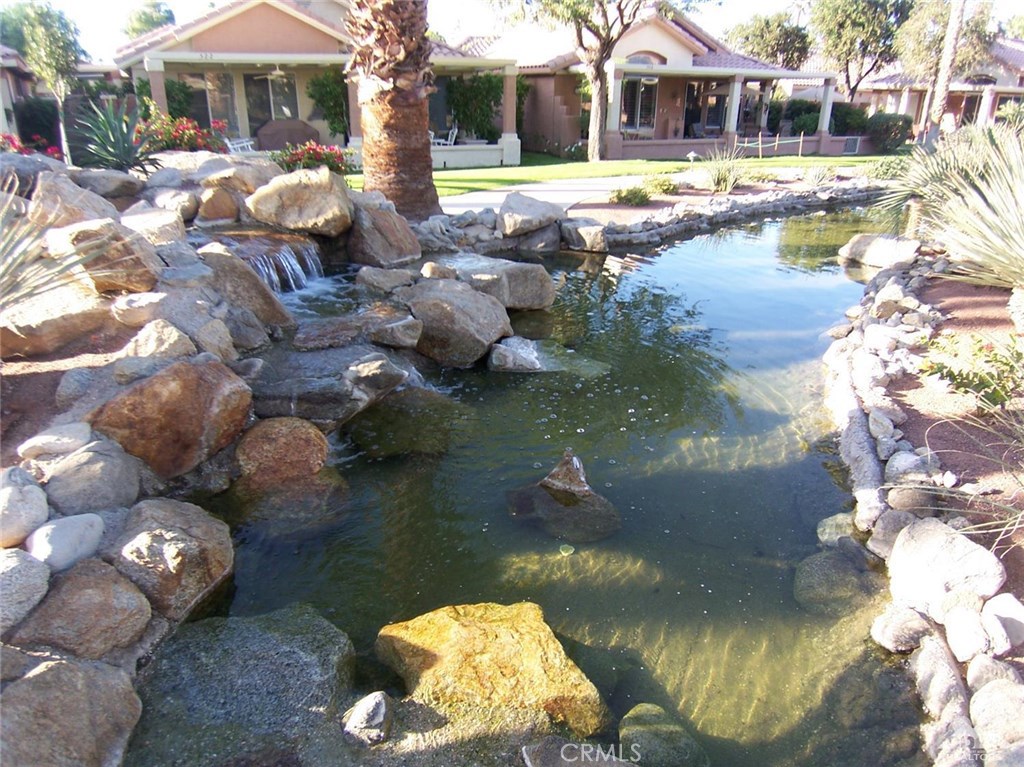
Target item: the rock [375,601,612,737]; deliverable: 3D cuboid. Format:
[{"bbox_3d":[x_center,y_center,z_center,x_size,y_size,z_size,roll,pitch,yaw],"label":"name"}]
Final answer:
[{"bbox_3d":[-0.060,0.937,2.331,0.700,0.290,0.460,7,22,19],"label":"rock"}]

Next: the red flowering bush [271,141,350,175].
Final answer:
[{"bbox_3d":[-2.784,-3.048,9.400,1.080,0.600,0.800,-6,21,-15],"label":"red flowering bush"}]

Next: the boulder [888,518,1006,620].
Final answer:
[{"bbox_3d":[1.690,0.679,2.639,0.400,0.340,0.360,7,22,19],"label":"boulder"}]

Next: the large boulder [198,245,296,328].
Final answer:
[{"bbox_3d":[-2.092,-0.779,5.378,0.420,0.550,0.680,17,27,37],"label":"large boulder"}]

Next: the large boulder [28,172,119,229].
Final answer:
[{"bbox_3d":[-3.378,-1.422,5.238,0.580,0.450,0.470,12,24,28],"label":"large boulder"}]

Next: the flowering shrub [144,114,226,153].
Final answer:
[{"bbox_3d":[-4.968,-3.724,10.400,1.200,0.720,1.000,-9,22,-23],"label":"flowering shrub"}]

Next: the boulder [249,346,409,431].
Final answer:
[{"bbox_3d":[-1.095,0.007,4.150,0.907,0.408,0.650,-5,22,-15],"label":"boulder"}]

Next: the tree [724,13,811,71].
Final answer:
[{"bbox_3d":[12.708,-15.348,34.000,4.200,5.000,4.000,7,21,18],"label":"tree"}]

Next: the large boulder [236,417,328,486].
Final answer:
[{"bbox_3d":[-1.193,0.421,3.536,0.430,0.340,0.380,0,21,0],"label":"large boulder"}]

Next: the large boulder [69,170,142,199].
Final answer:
[{"bbox_3d":[-4.224,-2.089,7.100,0.681,0.288,0.520,-11,24,-28],"label":"large boulder"}]

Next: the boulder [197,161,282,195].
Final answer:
[{"bbox_3d":[-3.138,-2.346,7.900,0.950,0.450,0.750,-7,22,-19],"label":"boulder"}]

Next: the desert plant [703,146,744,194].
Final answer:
[{"bbox_3d":[4.221,-4.271,13.600,0.840,0.920,0.820,6,21,15],"label":"desert plant"}]

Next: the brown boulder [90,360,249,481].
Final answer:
[{"bbox_3d":[-1.659,0.163,3.350,0.696,0.522,0.500,-10,24,-27],"label":"brown boulder"}]

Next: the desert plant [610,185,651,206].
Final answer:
[{"bbox_3d":[2.037,-3.235,11.700,0.675,0.347,0.650,4,21,9],"label":"desert plant"}]

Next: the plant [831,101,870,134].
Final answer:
[{"bbox_3d":[12.081,-9.131,24.345,1.400,1.500,1.400,0,21,0],"label":"plant"}]

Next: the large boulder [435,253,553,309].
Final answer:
[{"bbox_3d":[-0.141,-1.062,7.091,1.100,0.500,0.800,-5,22,-14],"label":"large boulder"}]

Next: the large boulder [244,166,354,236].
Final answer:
[{"bbox_3d":[-2.196,-1.921,7.100,1.120,0.640,0.800,-6,21,-15],"label":"large boulder"}]

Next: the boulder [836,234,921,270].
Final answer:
[{"bbox_3d":[4.657,-1.691,8.700,0.980,0.420,0.720,10,23,25],"label":"boulder"}]

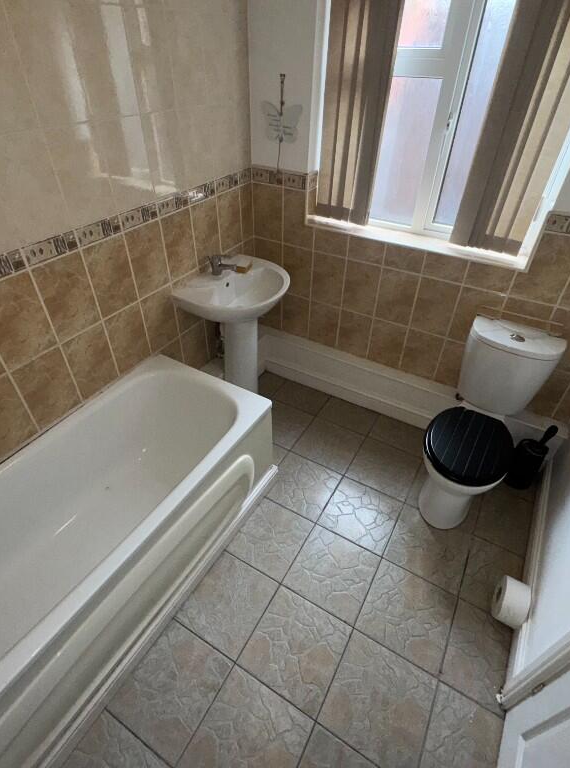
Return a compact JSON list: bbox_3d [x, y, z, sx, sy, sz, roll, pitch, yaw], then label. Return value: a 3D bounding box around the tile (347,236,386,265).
[{"bbox_3d":[0.432,-0.702,2.174,0.202,0.127,0.010,21,43,22],"label":"tile"}]

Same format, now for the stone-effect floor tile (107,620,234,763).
[{"bbox_3d":[-0.411,1.067,1.479,0.330,0.010,0.330,21,43,23],"label":"stone-effect floor tile"}]

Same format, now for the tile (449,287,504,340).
[{"bbox_3d":[0.944,-0.326,2.051,0.200,0.300,0.010,21,43,23],"label":"tile"}]

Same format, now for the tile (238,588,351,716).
[{"bbox_3d":[0.041,0.957,1.514,0.317,0.010,0.316,21,43,22],"label":"tile"}]

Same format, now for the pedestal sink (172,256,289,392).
[{"bbox_3d":[-0.218,-0.222,2.353,0.456,0.877,0.581,21,44,23],"label":"pedestal sink"}]

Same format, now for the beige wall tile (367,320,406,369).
[{"bbox_3d":[0.599,-0.232,2.417,0.200,0.286,0.010,21,43,23],"label":"beige wall tile"}]

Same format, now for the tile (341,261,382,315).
[{"bbox_3d":[0.421,-0.525,2.284,0.200,0.300,0.010,21,43,23],"label":"tile"}]

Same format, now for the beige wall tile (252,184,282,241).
[{"bbox_3d":[-0.092,-0.961,2.336,0.194,0.301,0.010,21,44,23],"label":"beige wall tile"}]

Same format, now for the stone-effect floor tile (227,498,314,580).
[{"bbox_3d":[-0.075,0.678,1.849,0.317,0.010,0.316,21,43,22],"label":"stone-effect floor tile"}]

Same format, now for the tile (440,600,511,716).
[{"bbox_3d":[0.738,1.018,1.575,0.215,0.010,0.329,21,43,22],"label":"tile"}]

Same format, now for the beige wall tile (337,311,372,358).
[{"bbox_3d":[0.422,-0.302,2.478,0.200,0.277,0.010,21,44,23],"label":"beige wall tile"}]

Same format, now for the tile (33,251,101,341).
[{"bbox_3d":[-0.789,-0.317,1.514,0.010,0.297,0.196,21,43,22],"label":"tile"}]

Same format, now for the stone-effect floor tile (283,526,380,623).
[{"bbox_3d":[0.212,0.814,1.798,0.330,0.010,0.330,21,43,23],"label":"stone-effect floor tile"}]

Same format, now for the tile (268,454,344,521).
[{"bbox_3d":[0.090,0.524,2.140,0.327,0.010,0.327,21,43,23],"label":"tile"}]

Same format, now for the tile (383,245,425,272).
[{"bbox_3d":[0.608,-0.632,2.099,0.202,0.121,0.010,21,43,22],"label":"tile"}]

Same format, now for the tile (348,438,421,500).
[{"bbox_3d":[0.540,0.452,2.244,0.329,0.010,0.329,20,43,22],"label":"tile"}]

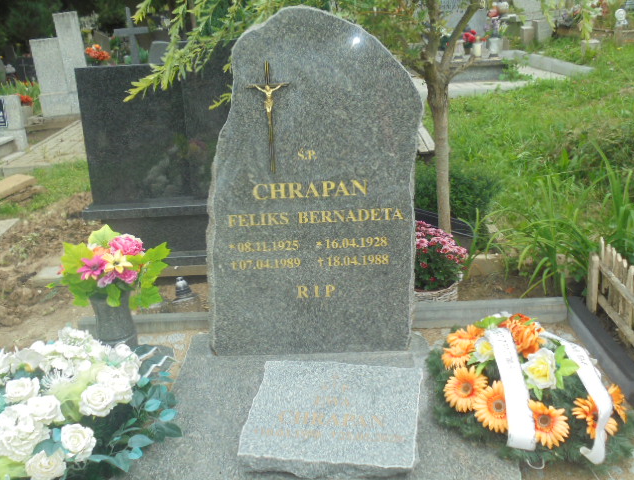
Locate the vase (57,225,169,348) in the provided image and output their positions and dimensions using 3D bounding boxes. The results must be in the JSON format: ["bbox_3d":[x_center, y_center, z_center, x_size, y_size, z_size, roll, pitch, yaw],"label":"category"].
[{"bbox_3d":[-0.705,0.182,2.430,0.355,0.450,0.320,-7,16,-17],"label":"vase"}]

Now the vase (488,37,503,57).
[{"bbox_3d":[2.165,-2.334,8.500,0.172,0.225,0.172,1,16,14],"label":"vase"}]

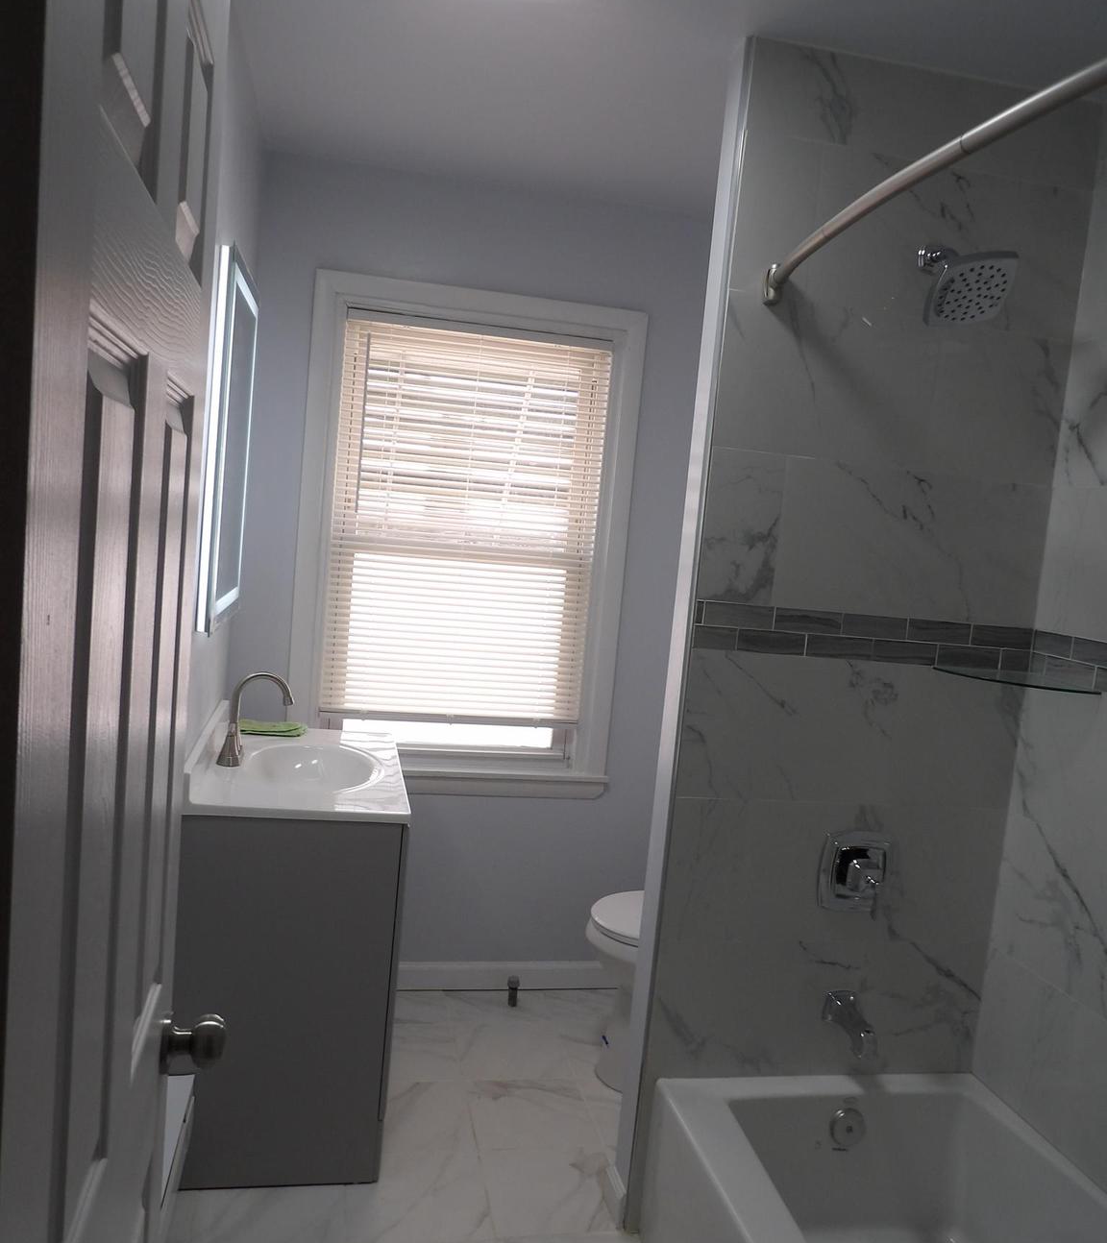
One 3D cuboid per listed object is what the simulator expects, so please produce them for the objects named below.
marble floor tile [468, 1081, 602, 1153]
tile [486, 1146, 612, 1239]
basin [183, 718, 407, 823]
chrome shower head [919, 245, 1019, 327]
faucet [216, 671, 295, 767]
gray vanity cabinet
[{"bbox_3d":[-0.057,1.262,2.620,0.305,0.010,0.302,4,6,-12],"label":"marble floor tile"},{"bbox_3d":[-0.003,1.296,2.324,0.293,0.010,0.302,4,6,-12],"label":"tile"},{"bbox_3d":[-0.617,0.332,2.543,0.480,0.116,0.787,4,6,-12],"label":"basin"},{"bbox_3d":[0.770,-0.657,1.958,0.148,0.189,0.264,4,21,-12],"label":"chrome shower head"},{"bbox_3d":[-0.716,0.236,2.469,0.174,0.231,0.060,4,6,-12],"label":"faucet"},{"bbox_3d":[-0.658,0.787,2.586,0.476,0.828,0.772,4,6,-12],"label":"gray vanity cabinet"}]

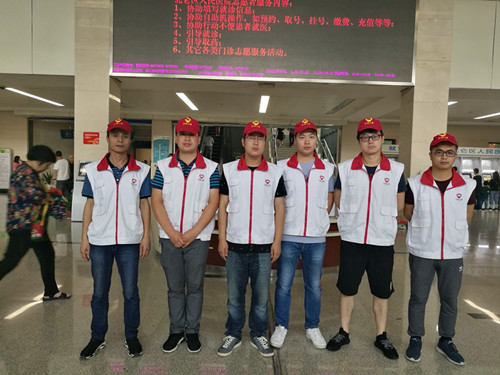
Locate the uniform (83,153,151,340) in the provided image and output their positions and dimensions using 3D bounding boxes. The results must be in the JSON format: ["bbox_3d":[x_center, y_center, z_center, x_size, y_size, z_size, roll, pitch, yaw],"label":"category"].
[{"bbox_3d":[-0.981,0.439,2.887,0.470,1.391,0.290,1,3,-15],"label":"uniform"}]

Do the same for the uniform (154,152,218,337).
[{"bbox_3d":[-0.498,0.423,2.986,0.460,1.407,0.290,1,3,-8],"label":"uniform"}]

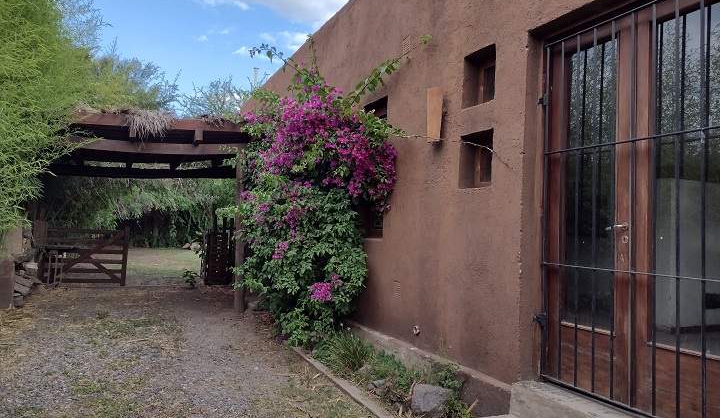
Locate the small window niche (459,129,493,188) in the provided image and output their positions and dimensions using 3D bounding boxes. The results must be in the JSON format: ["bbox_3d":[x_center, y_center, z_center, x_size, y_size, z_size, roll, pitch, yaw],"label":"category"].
[{"bbox_3d":[0.915,-0.350,4.108,0.163,0.399,0.408,1,-2,-22],"label":"small window niche"}]

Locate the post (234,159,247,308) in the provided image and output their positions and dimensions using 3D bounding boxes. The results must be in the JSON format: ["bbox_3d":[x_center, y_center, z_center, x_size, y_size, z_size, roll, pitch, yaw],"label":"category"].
[{"bbox_3d":[-1.950,0.383,9.141,0.163,2.509,0.163,1,-2,-22],"label":"post"}]

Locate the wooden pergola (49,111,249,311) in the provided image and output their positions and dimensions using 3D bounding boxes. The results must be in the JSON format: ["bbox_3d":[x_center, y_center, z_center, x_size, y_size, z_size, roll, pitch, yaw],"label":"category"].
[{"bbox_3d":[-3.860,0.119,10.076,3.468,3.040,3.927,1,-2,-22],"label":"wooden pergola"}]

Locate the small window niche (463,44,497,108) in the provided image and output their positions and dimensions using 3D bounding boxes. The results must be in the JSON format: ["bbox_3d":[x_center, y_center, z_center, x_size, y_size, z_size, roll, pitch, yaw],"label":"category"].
[{"bbox_3d":[0.933,-0.946,4.095,0.163,0.384,0.388,1,-2,-22],"label":"small window niche"}]

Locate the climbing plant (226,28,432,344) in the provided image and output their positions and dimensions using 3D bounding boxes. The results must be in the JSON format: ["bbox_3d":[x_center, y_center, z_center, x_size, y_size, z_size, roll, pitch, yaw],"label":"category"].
[{"bbox_3d":[-0.649,-0.105,6.193,1.122,3.325,3.162,1,-2,-22],"label":"climbing plant"}]

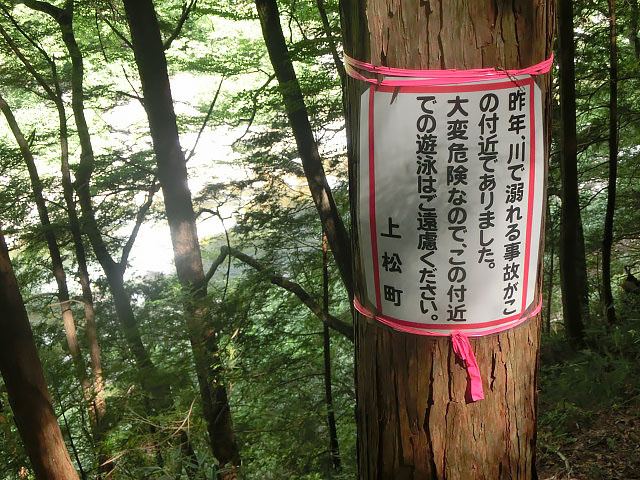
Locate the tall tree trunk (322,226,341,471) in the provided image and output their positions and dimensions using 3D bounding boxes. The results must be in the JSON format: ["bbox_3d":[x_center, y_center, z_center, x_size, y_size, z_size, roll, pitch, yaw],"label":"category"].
[{"bbox_3d":[0.080,0.890,5.500,0.080,1.980,0.080,-3,18,1],"label":"tall tree trunk"}]

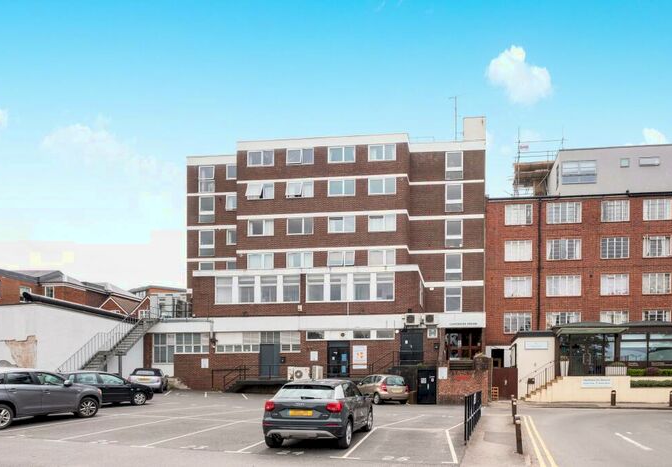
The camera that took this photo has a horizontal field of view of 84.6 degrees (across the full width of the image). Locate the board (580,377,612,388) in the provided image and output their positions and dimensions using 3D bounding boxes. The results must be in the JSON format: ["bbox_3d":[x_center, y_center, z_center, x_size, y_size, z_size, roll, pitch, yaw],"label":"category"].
[{"bbox_3d":[15.546,8.871,22.000,1.870,0.700,0.060,0,-6,4],"label":"board"}]

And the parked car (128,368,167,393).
[{"bbox_3d":[-11.200,8.850,22.200,1.740,1.410,4.100,2,-6,-17],"label":"parked car"}]

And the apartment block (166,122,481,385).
[{"bbox_3d":[-0.800,0.700,30.000,22.800,19.300,13.500,0,-6,4],"label":"apartment block"}]

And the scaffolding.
[{"bbox_3d":[16.989,-5.831,31.000,4.400,5.700,3.200,0,-6,4],"label":"scaffolding"}]

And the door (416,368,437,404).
[{"bbox_3d":[5.087,8.599,20.700,1.050,1.980,0.100,0,-6,4],"label":"door"}]

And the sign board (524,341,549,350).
[{"bbox_3d":[12.384,6.929,22.800,1.400,0.520,0.060,0,-6,4],"label":"sign board"}]

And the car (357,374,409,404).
[{"bbox_3d":[2.400,9.000,21.200,1.760,1.580,3.850,2,-6,-20],"label":"car"}]

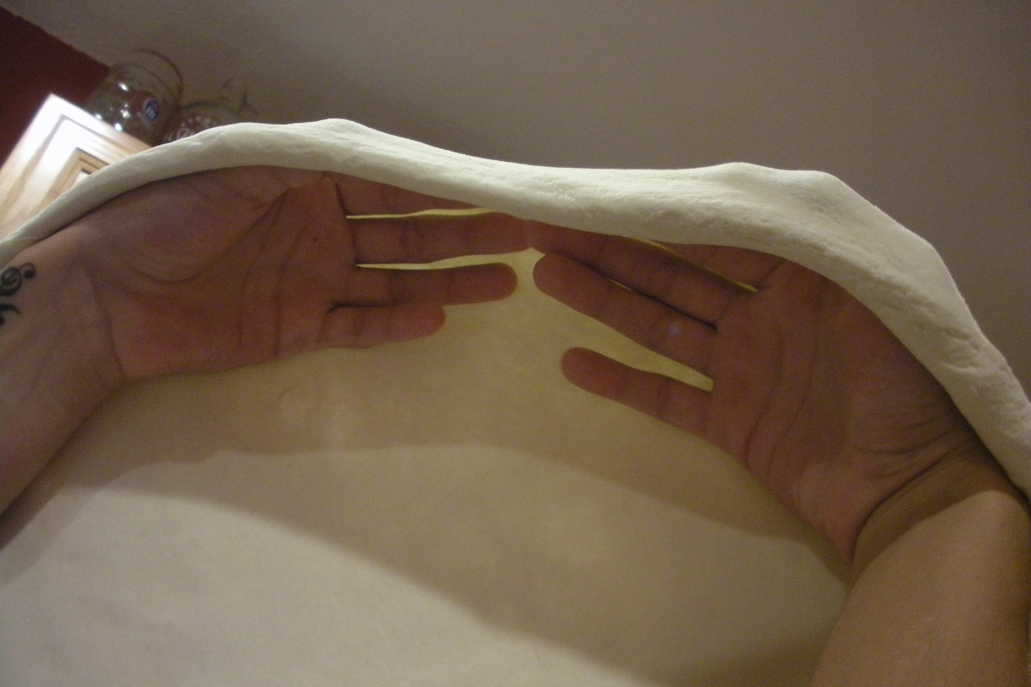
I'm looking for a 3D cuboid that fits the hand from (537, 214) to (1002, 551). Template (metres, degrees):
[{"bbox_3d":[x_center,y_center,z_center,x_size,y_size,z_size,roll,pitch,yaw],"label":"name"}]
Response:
[{"bbox_3d":[0.084,-0.005,0.377,0.171,0.057,0.091,35,-80,10],"label":"hand"}]

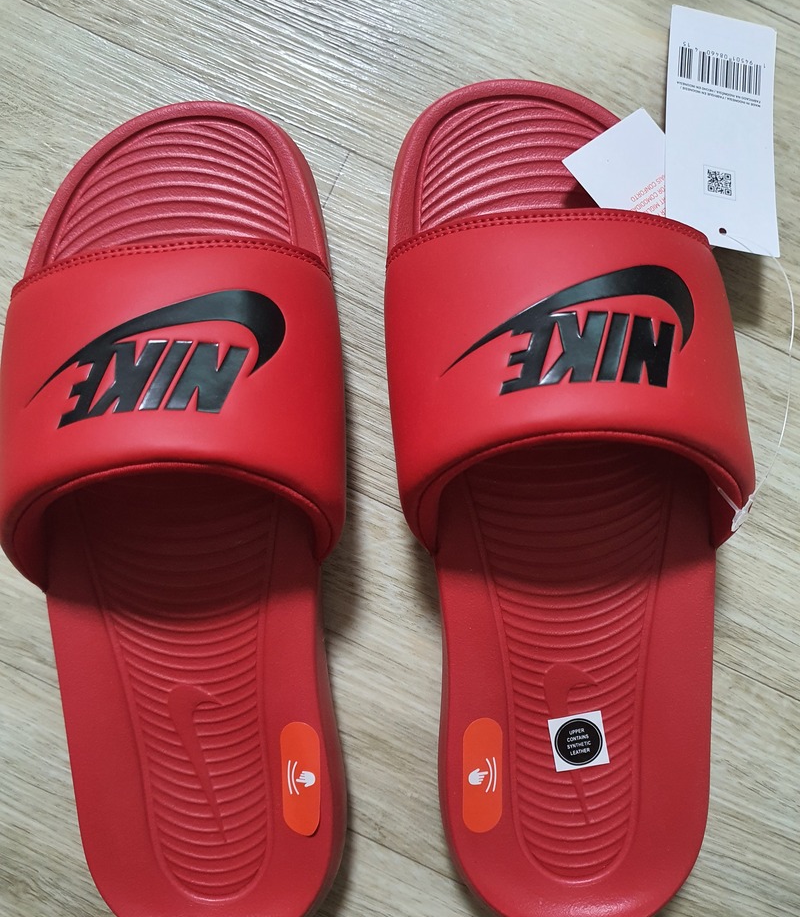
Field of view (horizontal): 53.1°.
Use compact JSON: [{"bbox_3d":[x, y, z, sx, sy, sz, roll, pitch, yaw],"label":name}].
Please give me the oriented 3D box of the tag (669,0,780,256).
[{"bbox_3d":[0.120,-0.122,0.295,0.044,0.002,0.096,7,77,-8],"label":"tag"}]

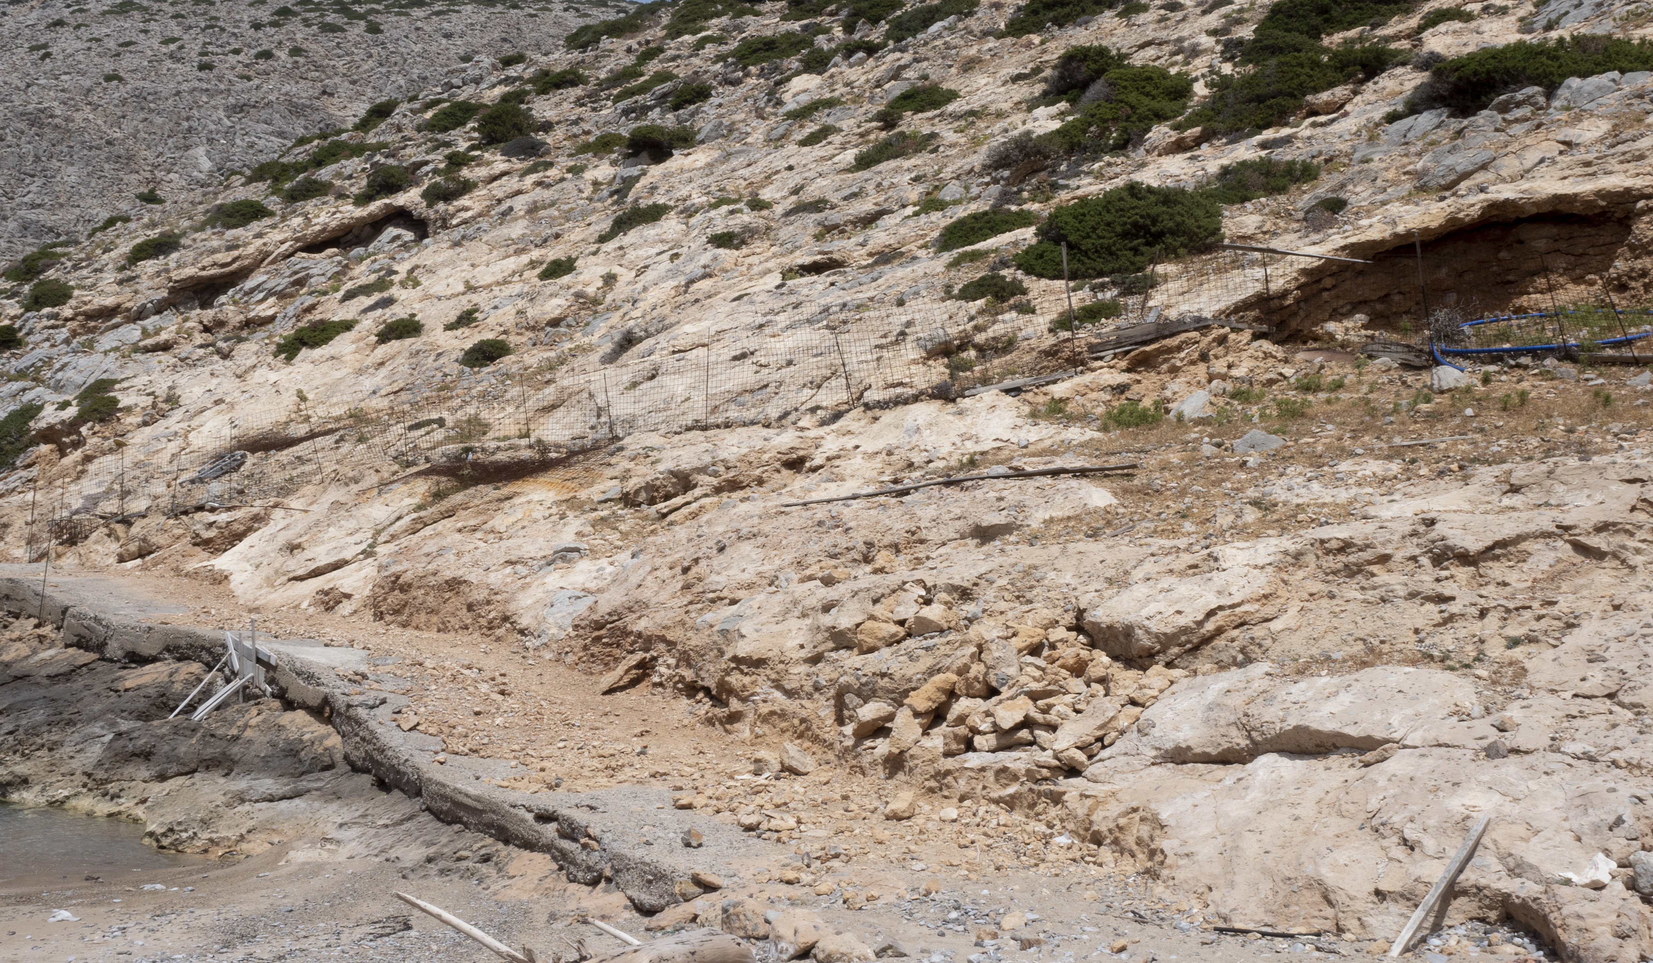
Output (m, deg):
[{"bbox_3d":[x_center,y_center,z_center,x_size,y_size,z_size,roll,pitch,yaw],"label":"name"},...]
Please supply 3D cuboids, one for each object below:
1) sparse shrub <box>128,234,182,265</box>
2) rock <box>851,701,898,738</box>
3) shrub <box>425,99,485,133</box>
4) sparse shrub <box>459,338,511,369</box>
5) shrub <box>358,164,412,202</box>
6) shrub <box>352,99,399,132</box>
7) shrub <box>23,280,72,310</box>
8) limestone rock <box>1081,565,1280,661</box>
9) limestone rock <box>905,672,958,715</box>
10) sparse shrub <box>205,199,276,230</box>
[{"bbox_3d":[-17.578,-6.068,50.000,1.344,0.732,1.210,0,-2,0],"label":"sparse shrub"},{"bbox_3d":[0.302,1.480,11.900,0.280,0.210,0.230,0,-1,0],"label":"rock"},{"bbox_3d":[-10.885,-10.696,56.000,1.742,0.984,1.393,0,-3,0],"label":"shrub"},{"bbox_3d":[-4.998,-1.874,28.000,0.770,0.420,0.650,0,-1,0],"label":"sparse shrub"},{"bbox_3d":[-10.375,-7.043,45.000,1.210,0.821,1.060,0,-1,0],"label":"shrub"},{"bbox_3d":[-16.493,-13.417,70.000,1.700,1.150,1.500,0,-1,0],"label":"shrub"},{"bbox_3d":[-18.330,-4.396,45.000,1.180,0.657,1.034,0,-1,0],"label":"shrub"},{"bbox_3d":[2.204,0.817,11.900,1.200,0.500,0.850,0,-1,0],"label":"limestone rock"},{"bbox_3d":[0.686,1.397,12.600,0.331,0.254,0.281,0,-2,0],"label":"limestone rock"},{"bbox_3d":[-15.943,-7.295,52.000,1.841,0.761,1.657,0,-2,0],"label":"sparse shrub"}]

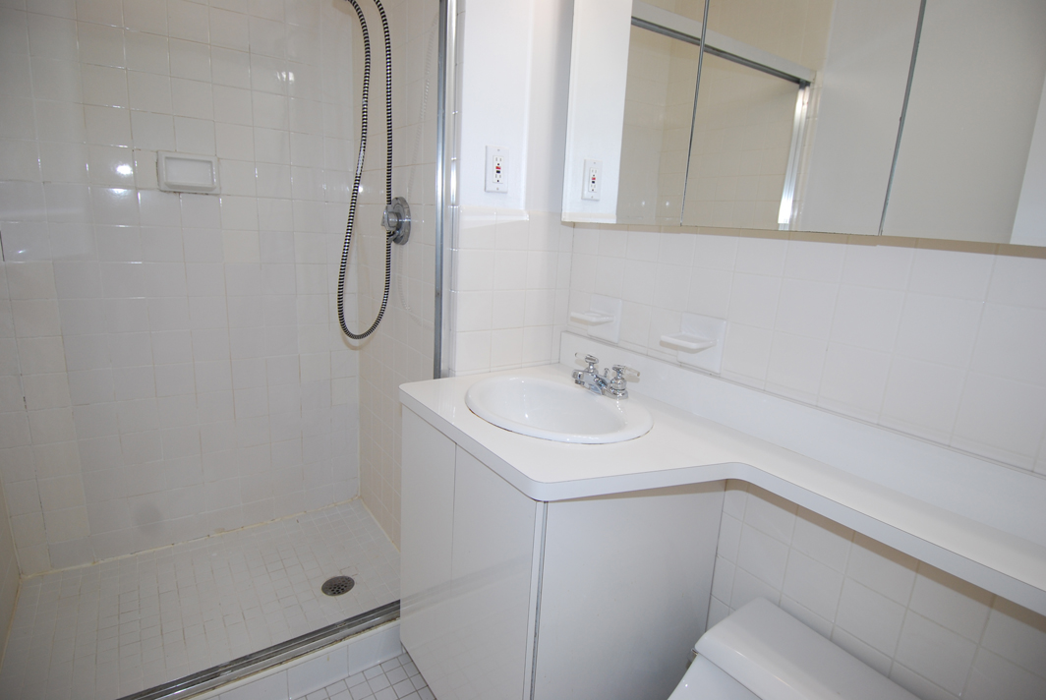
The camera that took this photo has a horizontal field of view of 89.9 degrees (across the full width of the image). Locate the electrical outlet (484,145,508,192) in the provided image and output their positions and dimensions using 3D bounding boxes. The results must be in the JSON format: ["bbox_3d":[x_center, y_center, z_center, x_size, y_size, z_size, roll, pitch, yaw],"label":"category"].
[{"bbox_3d":[-0.068,-0.470,1.370,0.070,0.114,0.010,-5,15,-34],"label":"electrical outlet"}]

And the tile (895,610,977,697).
[{"bbox_3d":[0.705,0.519,0.893,0.009,0.108,0.108,-5,15,-34],"label":"tile"}]

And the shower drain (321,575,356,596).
[{"bbox_3d":[-0.583,0.747,1.654,0.102,0.008,0.102,3,13,-1],"label":"shower drain"}]

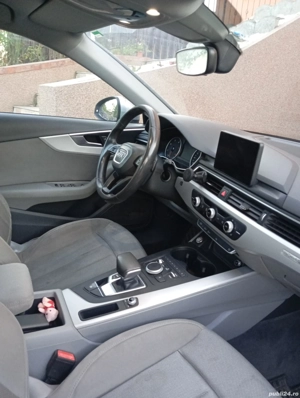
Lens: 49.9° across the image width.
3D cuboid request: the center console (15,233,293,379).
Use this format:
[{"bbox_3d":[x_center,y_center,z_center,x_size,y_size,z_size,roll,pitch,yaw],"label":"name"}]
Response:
[{"bbox_3d":[0.001,0.281,0.940,0.780,0.260,0.240,-7,22,-23],"label":"center console"}]

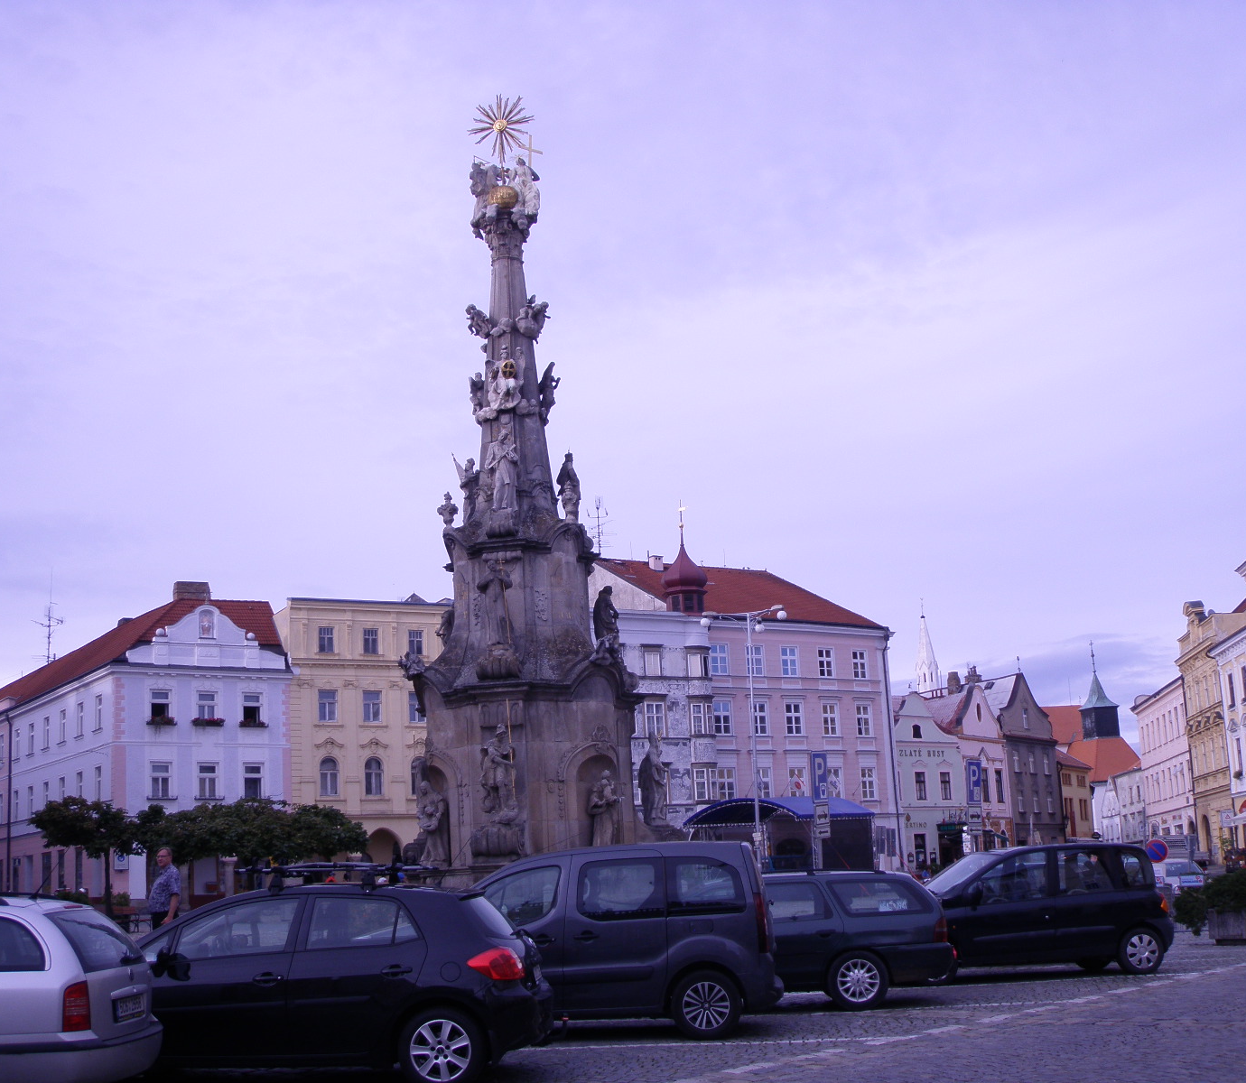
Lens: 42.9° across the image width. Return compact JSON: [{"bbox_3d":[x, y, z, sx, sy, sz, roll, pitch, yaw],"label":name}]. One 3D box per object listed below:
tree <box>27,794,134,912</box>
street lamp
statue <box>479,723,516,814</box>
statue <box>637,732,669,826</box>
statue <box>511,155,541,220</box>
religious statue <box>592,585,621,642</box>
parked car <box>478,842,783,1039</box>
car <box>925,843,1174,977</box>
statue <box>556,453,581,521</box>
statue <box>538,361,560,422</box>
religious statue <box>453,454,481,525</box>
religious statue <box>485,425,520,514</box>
[{"bbox_3d":[-15.862,9.533,46.690,3.300,3.970,3.200,-2,-12,0],"label":"tree"},{"bbox_3d":[4.332,7.038,53.703,2.900,9.970,2.600,-2,-12,0],"label":"street lamp"},{"bbox_3d":[-2.582,4.670,32.684,0.800,1.870,0.700,-4,-13,9],"label":"statue"},{"bbox_3d":[0.700,5.557,37.135,0.700,2.150,0.780,0,-12,-13],"label":"statue"},{"bbox_3d":[-2.384,-8.695,38.957,0.750,1.550,0.650,-2,-12,-5],"label":"statue"},{"bbox_3d":[-0.397,1.848,37.174,0.650,1.690,0.750,1,-13,-17],"label":"religious statue"},{"bbox_3d":[-0.690,3.971,15.779,4.380,1.810,1.830,-3,-12,2],"label":"parked car"},{"bbox_3d":[5.097,4.962,21.274,3.990,1.680,1.870,-1,-12,-7],"label":"car"},{"bbox_3d":[-1.298,-1.288,37.993,0.580,1.750,0.700,-1,-12,-8],"label":"statue"},{"bbox_3d":[-1.789,-3.622,38.373,0.520,1.420,0.700,0,-12,-15],"label":"statue"},{"bbox_3d":[-3.743,-1.166,37.970,0.680,1.810,0.750,-6,-13,18],"label":"religious statue"},{"bbox_3d":[-2.741,-1.676,35.820,0.800,2.060,0.680,-4,-12,7],"label":"religious statue"}]

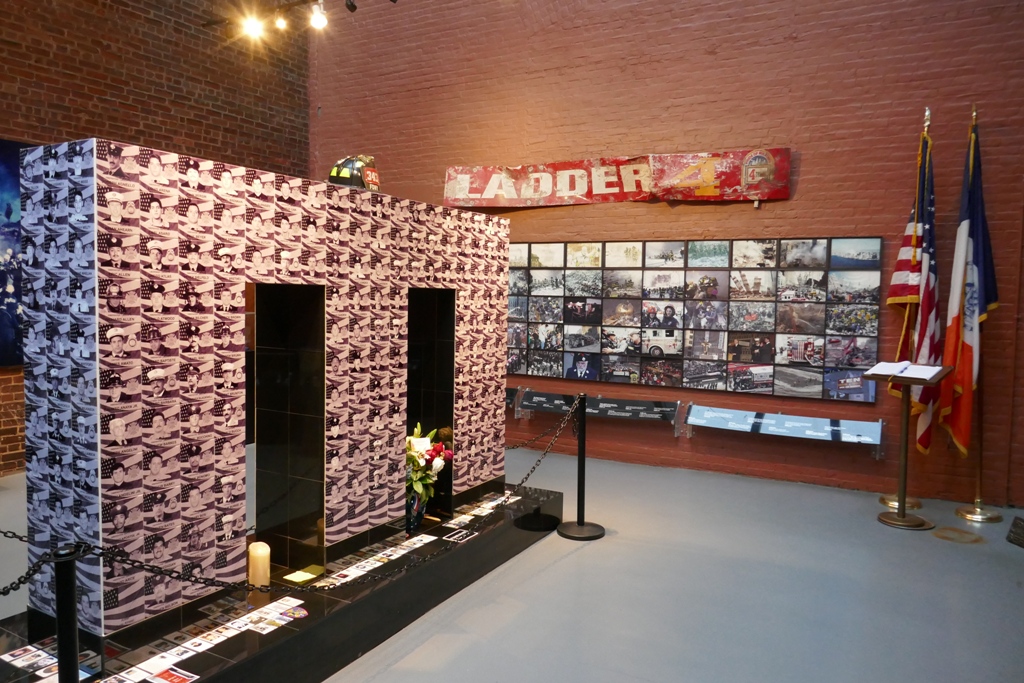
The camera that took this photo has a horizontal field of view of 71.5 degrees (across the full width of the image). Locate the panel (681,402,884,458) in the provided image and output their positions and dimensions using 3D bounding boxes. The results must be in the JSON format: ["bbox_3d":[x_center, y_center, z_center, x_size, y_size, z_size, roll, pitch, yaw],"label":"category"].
[{"bbox_3d":[2.354,0.783,6.266,1.630,0.330,0.210,3,4,25],"label":"panel"}]

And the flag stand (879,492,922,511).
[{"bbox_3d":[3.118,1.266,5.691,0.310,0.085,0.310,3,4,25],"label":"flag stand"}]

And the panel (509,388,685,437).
[{"bbox_3d":[0.815,0.696,6.966,1.650,0.330,0.210,3,4,25],"label":"panel"}]

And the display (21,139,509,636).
[{"bbox_3d":[-0.915,0.098,3.696,0.474,1.689,2.738,3,4,29],"label":"display"}]

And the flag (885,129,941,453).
[{"bbox_3d":[3.145,-0.378,5.578,0.390,2.500,0.300,3,4,25],"label":"flag"}]

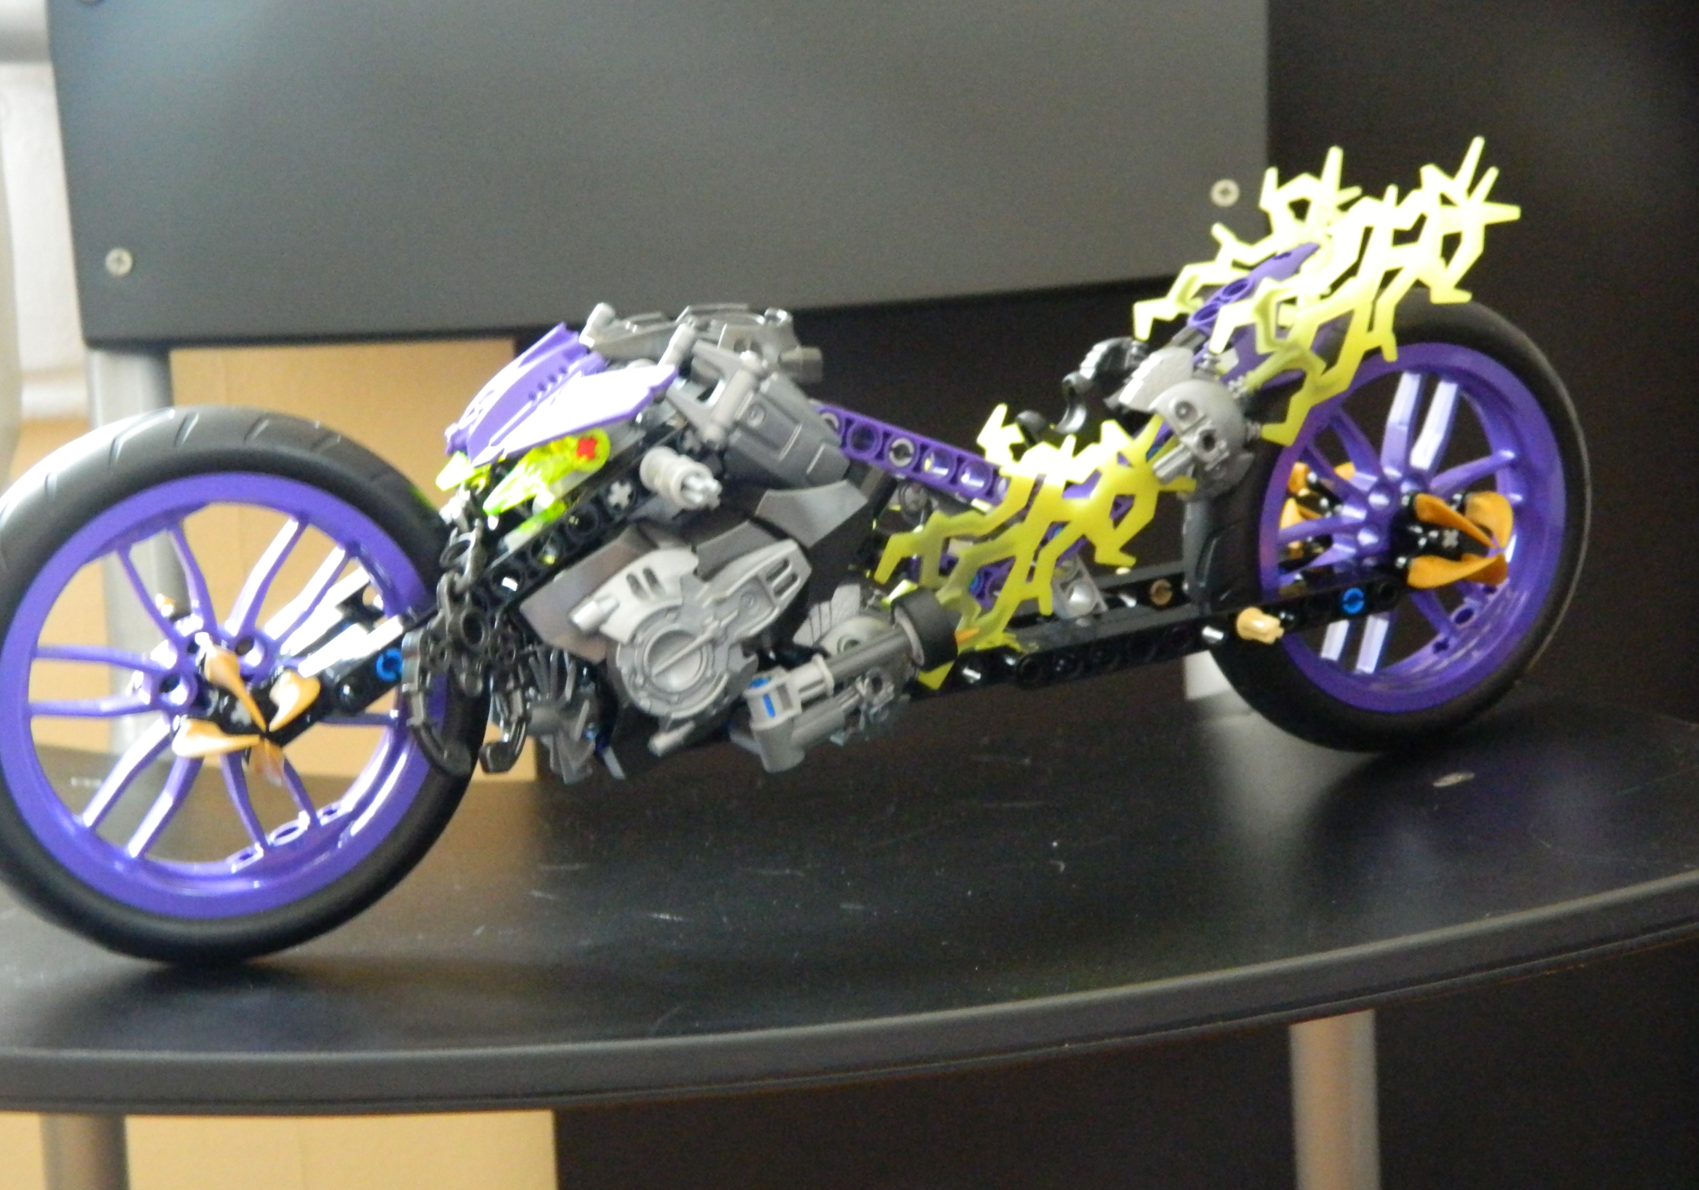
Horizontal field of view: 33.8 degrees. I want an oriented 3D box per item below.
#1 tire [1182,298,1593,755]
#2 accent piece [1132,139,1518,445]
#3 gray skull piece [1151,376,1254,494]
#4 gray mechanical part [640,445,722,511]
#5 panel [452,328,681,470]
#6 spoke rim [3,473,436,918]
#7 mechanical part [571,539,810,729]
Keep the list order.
[{"bbox_3d":[0.109,-0.015,0.564,0.094,0.094,0.020,-8,14,-24],"label":"tire"},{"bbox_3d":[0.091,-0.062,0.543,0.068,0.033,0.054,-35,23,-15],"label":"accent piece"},{"bbox_3d":[0.065,-0.029,0.512,0.021,0.022,0.018,-8,14,-24],"label":"gray skull piece"},{"bbox_3d":[-0.028,-0.019,0.462,0.008,0.008,0.019,-8,14,-24],"label":"gray mechanical part"},{"bbox_3d":[-0.054,-0.035,0.479,0.038,0.016,0.052,-28,21,-18],"label":"panel"},{"bbox_3d":[-0.105,0.015,0.465,0.075,0.075,0.018,-8,14,-24],"label":"spoke rim"},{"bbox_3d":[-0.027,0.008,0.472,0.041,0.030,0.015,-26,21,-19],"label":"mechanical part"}]

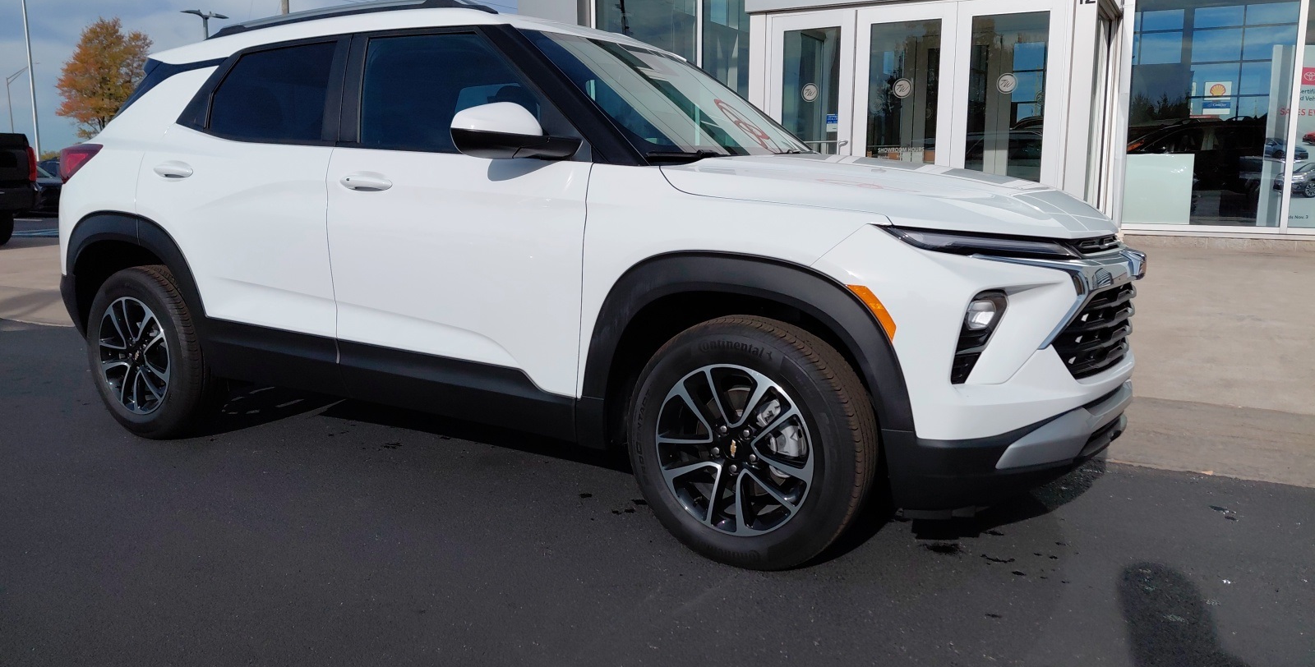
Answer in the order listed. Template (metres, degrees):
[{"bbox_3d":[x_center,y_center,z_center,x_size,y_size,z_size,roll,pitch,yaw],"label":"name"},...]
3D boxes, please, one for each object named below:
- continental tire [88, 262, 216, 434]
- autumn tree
[{"bbox_3d":[-2.061,0.077,3.910,0.700,0.700,0.225,6,10,29],"label":"continental tire"},{"bbox_3d":[-26.179,-10.448,44.940,4.300,8.570,4.300,-5,10,-29],"label":"autumn tree"}]

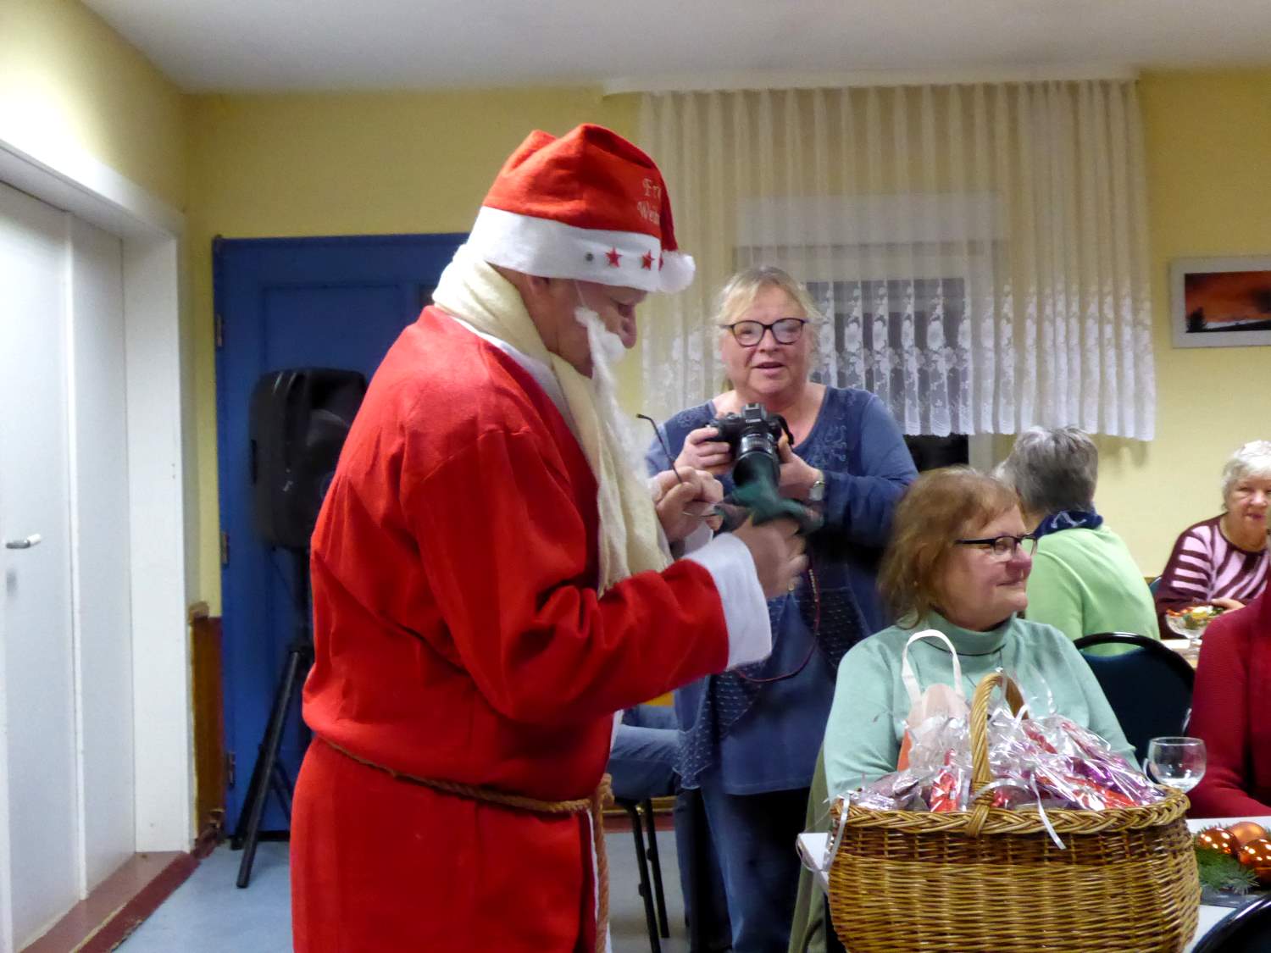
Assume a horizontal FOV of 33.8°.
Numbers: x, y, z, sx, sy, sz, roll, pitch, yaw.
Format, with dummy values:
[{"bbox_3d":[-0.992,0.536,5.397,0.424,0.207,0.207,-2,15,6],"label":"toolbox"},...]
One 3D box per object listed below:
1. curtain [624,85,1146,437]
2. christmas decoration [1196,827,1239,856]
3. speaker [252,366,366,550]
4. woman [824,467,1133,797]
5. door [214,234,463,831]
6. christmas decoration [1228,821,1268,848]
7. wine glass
[{"bbox_3d":[0.889,-0.723,7.155,1.790,1.240,0.120,-1,0,-1],"label":"curtain"},{"bbox_3d":[0.750,0.477,2.694,0.055,0.055,0.055,-1,0,-1],"label":"christmas decoration"},{"bbox_3d":[-1.064,-0.056,6.784,0.320,0.590,0.360,-1,0,41],"label":"speaker"},{"bbox_3d":[0.574,0.616,3.183,0.540,1.264,0.750,-1,0,-10],"label":"woman"},{"bbox_3d":[-0.919,0.199,7.253,1.040,2.060,0.070,-1,0,-1],"label":"door"},{"bbox_3d":[0.797,0.476,2.724,0.055,0.055,0.055,-1,0,-1],"label":"christmas decoration"},{"bbox_3d":[0.764,0.436,2.945,0.080,0.139,0.080,-1,0,-1],"label":"wine glass"}]

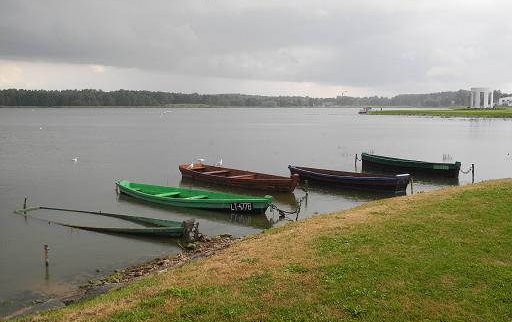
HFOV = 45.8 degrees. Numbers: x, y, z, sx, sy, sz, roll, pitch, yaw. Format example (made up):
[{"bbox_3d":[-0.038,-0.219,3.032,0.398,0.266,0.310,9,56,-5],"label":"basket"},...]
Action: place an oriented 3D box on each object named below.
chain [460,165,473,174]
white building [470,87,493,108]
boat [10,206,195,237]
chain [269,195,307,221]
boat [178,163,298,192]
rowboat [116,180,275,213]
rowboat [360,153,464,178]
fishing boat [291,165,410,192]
[{"bbox_3d":[8.473,0.342,24.385,0.550,0.310,0.080,5,7,41],"label":"chain"},{"bbox_3d":[66.733,-18.544,179.058,6.400,5.900,6.400,2,6,20],"label":"white building"},{"bbox_3d":[-3.694,1.503,14.594,5.758,0.560,1.250,0,4,34],"label":"boat"},{"bbox_3d":[0.821,1.237,15.795,1.050,0.620,0.350,-2,6,-24],"label":"chain"},{"bbox_3d":[-0.641,0.608,21.383,1.250,0.680,5.666,-5,7,-45],"label":"boat"},{"bbox_3d":[-1.909,1.019,17.503,5.953,0.560,1.250,4,7,38],"label":"rowboat"},{"bbox_3d":[6.759,0.146,26.828,1.250,0.620,5.457,-4,6,-35],"label":"rowboat"},{"bbox_3d":[3.167,0.617,21.509,1.250,0.640,5.401,-5,7,-41],"label":"fishing boat"}]

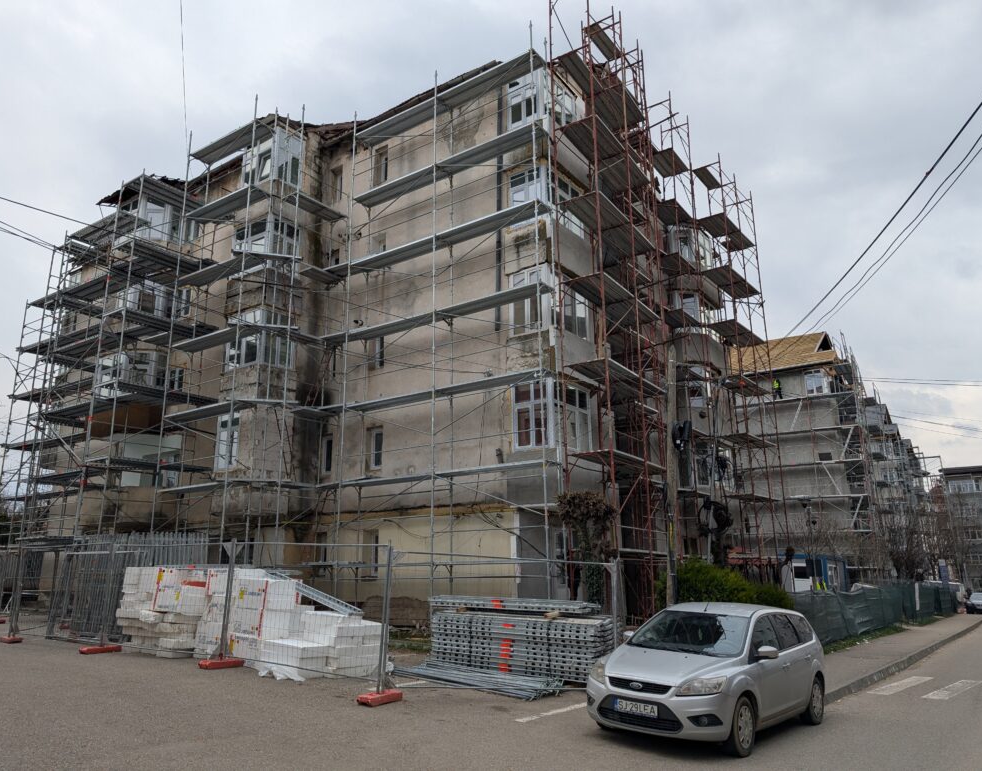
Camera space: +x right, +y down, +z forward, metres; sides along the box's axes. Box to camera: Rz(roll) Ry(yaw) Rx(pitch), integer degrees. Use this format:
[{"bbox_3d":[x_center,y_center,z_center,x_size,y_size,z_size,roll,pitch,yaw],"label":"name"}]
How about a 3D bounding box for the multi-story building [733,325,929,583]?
[{"bbox_3d":[26.083,8.741,57.634,12.500,17.000,34.000,-11,-18,33],"label":"multi-story building"}]

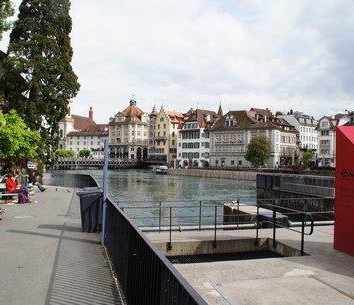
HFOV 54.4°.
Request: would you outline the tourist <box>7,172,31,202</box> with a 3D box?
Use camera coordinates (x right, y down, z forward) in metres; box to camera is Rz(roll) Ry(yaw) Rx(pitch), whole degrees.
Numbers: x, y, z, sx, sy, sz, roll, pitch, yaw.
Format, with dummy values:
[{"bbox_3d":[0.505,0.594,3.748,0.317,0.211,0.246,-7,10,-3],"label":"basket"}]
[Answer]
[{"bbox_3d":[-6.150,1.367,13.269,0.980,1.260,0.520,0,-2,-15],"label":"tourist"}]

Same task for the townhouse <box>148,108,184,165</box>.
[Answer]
[{"bbox_3d":[-4.100,-6.092,138.206,9.500,23.400,12.000,-1,-2,27],"label":"townhouse"}]

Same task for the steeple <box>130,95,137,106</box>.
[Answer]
[{"bbox_3d":[-21.200,-25.284,168.718,2.900,5.512,2.900,0,-1,0],"label":"steeple"}]

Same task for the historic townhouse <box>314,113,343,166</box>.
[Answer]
[{"bbox_3d":[51.300,-3.441,117.130,8.800,16.800,11.000,-1,-2,20],"label":"historic townhouse"}]

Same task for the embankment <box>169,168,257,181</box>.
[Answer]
[{"bbox_3d":[6.600,4.910,80.699,1.500,1.400,42.500,1,-2,-23],"label":"embankment"}]

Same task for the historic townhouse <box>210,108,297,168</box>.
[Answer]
[{"bbox_3d":[24.600,-4.437,109.653,24.500,18.600,14.000,0,-2,17],"label":"historic townhouse"}]

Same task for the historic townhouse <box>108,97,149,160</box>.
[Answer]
[{"bbox_3d":[-23.000,-11.006,168.345,16.000,32.200,15.000,-1,-2,23],"label":"historic townhouse"}]

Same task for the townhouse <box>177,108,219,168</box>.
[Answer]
[{"bbox_3d":[6.600,-4.220,114.149,11.200,18.400,14.000,0,-2,14],"label":"townhouse"}]

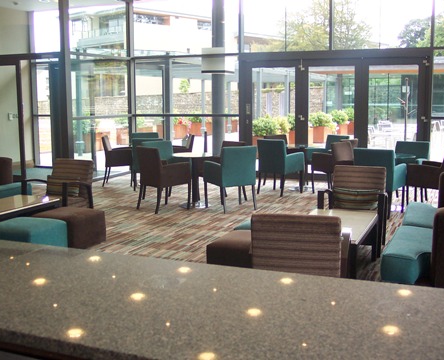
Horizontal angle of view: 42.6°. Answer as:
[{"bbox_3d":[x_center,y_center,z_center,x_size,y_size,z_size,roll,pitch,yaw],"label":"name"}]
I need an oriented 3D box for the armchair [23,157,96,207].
[{"bbox_3d":[-1.839,0.183,6.568,0.615,0.790,0.640,3,8,21],"label":"armchair"}]

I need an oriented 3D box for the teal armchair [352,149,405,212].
[{"bbox_3d":[2.085,0.006,7.573,0.545,0.900,0.579,5,9,34],"label":"teal armchair"}]

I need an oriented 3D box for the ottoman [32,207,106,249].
[{"bbox_3d":[-1.565,0.515,5.872,0.530,0.385,0.530,3,8,22],"label":"ottoman"}]

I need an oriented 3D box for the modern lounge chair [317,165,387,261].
[{"bbox_3d":[1.359,0.291,5.832,0.620,0.810,0.690,3,8,20],"label":"modern lounge chair"}]

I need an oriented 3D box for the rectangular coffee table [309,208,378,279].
[{"bbox_3d":[0.903,0.582,4.726,0.600,0.450,1.200,3,8,22],"label":"rectangular coffee table"}]

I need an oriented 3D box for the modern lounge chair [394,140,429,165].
[{"bbox_3d":[2.709,-0.112,8.348,0.540,0.865,0.560,6,10,39],"label":"modern lounge chair"}]

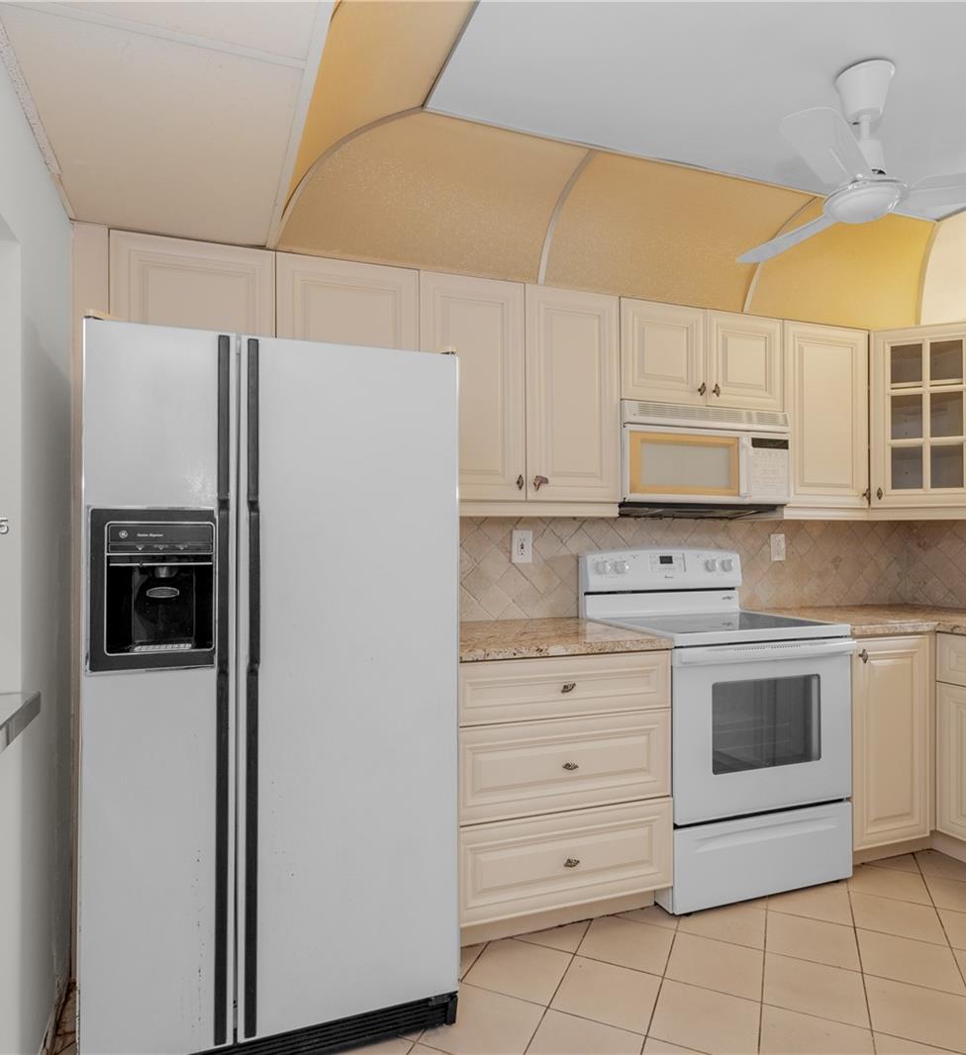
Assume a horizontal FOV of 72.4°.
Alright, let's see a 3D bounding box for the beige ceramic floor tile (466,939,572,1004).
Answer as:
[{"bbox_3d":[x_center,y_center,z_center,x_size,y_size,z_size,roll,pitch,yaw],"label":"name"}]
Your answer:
[{"bbox_3d":[0.115,1.281,1.915,0.250,0.010,0.250,-1,-2,25],"label":"beige ceramic floor tile"}]

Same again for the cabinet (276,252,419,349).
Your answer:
[{"bbox_3d":[-0.480,-0.666,2.262,0.455,0.370,0.330,0,-2,-20],"label":"cabinet"}]

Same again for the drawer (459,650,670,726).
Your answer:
[{"bbox_3d":[0.190,0.499,2.258,0.750,0.187,0.450,0,-2,-20],"label":"drawer"}]

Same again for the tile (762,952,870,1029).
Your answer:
[{"bbox_3d":[0.915,1.281,1.825,0.252,0.010,0.252,-1,-2,25],"label":"tile"}]

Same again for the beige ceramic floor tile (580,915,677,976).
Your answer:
[{"bbox_3d":[0.453,1.283,2.037,0.250,0.010,0.250,-1,-2,25],"label":"beige ceramic floor tile"}]

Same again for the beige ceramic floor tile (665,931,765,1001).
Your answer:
[{"bbox_3d":[0.675,1.268,1.907,0.249,0.012,0.249,-1,-2,25],"label":"beige ceramic floor tile"}]

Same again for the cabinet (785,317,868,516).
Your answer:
[{"bbox_3d":[1.415,-0.440,2.974,0.460,0.825,0.350,1,-2,-19],"label":"cabinet"}]

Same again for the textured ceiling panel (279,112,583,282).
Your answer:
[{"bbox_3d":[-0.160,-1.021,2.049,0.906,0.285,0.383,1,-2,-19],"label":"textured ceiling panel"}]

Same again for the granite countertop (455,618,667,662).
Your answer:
[{"bbox_3d":[0.169,0.393,2.360,0.770,0.042,0.650,1,-2,-19],"label":"granite countertop"}]

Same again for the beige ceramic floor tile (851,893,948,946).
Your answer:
[{"bbox_3d":[1.362,1.291,2.181,0.252,0.010,0.252,-1,-2,25],"label":"beige ceramic floor tile"}]

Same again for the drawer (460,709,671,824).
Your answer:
[{"bbox_3d":[0.190,0.738,2.252,0.750,0.287,0.450,0,-2,-20],"label":"drawer"}]

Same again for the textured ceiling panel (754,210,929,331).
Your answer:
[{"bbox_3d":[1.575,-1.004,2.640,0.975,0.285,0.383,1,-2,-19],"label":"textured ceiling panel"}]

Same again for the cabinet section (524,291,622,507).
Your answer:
[{"bbox_3d":[0.281,-0.476,2.558,0.382,0.772,0.325,0,-1,-19],"label":"cabinet section"}]

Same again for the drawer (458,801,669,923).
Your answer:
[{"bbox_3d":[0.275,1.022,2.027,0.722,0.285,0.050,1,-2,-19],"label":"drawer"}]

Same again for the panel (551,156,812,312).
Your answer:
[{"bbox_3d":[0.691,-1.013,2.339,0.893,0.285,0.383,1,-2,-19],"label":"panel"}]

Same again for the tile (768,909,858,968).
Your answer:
[{"bbox_3d":[1.022,1.287,2.057,0.252,0.010,0.252,-1,-2,25],"label":"tile"}]

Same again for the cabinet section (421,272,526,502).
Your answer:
[{"bbox_3d":[-0.082,-0.476,2.431,0.388,0.770,0.325,0,-1,-19],"label":"cabinet section"}]

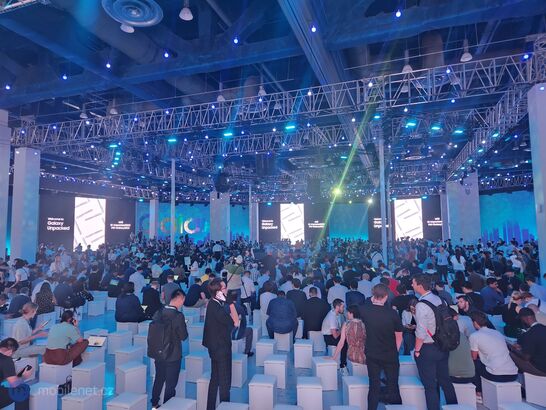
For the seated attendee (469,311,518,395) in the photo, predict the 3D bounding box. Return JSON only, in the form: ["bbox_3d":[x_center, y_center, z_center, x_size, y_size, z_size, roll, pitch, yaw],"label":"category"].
[{"bbox_3d":[3.185,2.260,5.425,0.560,1.334,0.700,-1,-5,-4],"label":"seated attendee"}]

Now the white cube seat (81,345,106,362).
[{"bbox_3d":[-3.302,2.836,6.577,0.330,0.419,0.330,-2,-4,13],"label":"white cube seat"}]

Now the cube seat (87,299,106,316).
[{"bbox_3d":[-5.320,3.129,10.963,0.310,0.385,0.310,-3,-5,25],"label":"cube seat"}]

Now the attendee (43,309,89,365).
[{"bbox_3d":[-3.539,2.483,6.382,0.560,1.240,0.720,-1,-5,8],"label":"attendee"}]

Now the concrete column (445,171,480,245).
[{"bbox_3d":[15.984,0.994,30.412,2.100,7.400,1.700,-2,-5,19],"label":"concrete column"}]

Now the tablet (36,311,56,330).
[{"bbox_3d":[-4.057,2.069,6.500,0.300,0.280,0.030,5,-25,-8],"label":"tablet"}]

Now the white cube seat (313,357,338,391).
[{"bbox_3d":[0.832,2.693,5.795,0.320,0.410,0.320,0,-5,-5],"label":"white cube seat"}]

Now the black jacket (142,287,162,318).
[{"bbox_3d":[-2.884,2.357,8.685,0.500,0.680,0.380,-1,-4,6],"label":"black jacket"}]

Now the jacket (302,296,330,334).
[{"bbox_3d":[0.943,2.358,7.779,0.580,0.720,0.360,-1,-5,3],"label":"jacket"}]

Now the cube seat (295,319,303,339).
[{"bbox_3d":[0.563,3.037,8.979,0.341,0.425,0.340,-1,-5,7],"label":"cube seat"}]

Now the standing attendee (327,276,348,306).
[{"bbox_3d":[1.680,2.542,9.487,0.550,1.320,0.720,-1,-4,5],"label":"standing attendee"}]

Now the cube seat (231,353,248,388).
[{"bbox_3d":[-0.633,2.836,6.216,0.341,0.425,0.340,-2,-5,10],"label":"cube seat"}]

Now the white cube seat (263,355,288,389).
[{"bbox_3d":[0.064,2.710,5.905,0.320,0.410,0.320,-1,-5,10],"label":"white cube seat"}]

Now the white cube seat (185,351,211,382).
[{"bbox_3d":[-1.207,2.641,5.923,0.310,0.385,0.310,-2,-5,17],"label":"white cube seat"}]

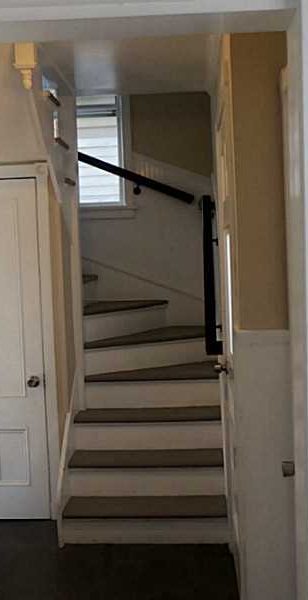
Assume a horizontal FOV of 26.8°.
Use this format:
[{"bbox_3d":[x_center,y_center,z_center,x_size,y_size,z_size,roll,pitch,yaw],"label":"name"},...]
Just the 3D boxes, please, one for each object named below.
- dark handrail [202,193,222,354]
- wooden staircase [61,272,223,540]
[{"bbox_3d":[0.362,-0.244,4.008,0.090,0.065,1.728,-1,36,5],"label":"dark handrail"},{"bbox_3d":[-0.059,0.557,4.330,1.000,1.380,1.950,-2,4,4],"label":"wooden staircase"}]

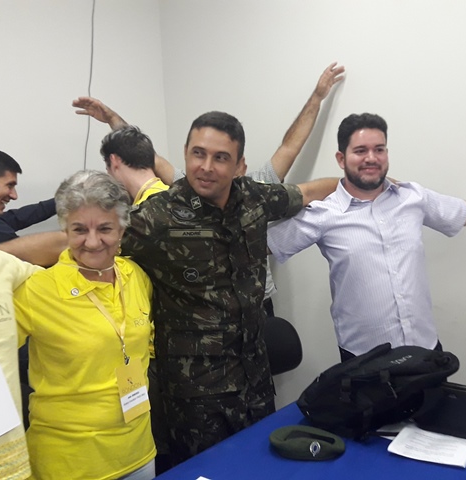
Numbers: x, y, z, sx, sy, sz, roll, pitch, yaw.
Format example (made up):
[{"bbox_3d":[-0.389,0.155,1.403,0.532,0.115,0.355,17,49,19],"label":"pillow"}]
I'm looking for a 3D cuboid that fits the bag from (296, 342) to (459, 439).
[{"bbox_3d":[0.430,0.432,1.540,0.450,0.180,0.250,-11,7,-11],"label":"bag"}]

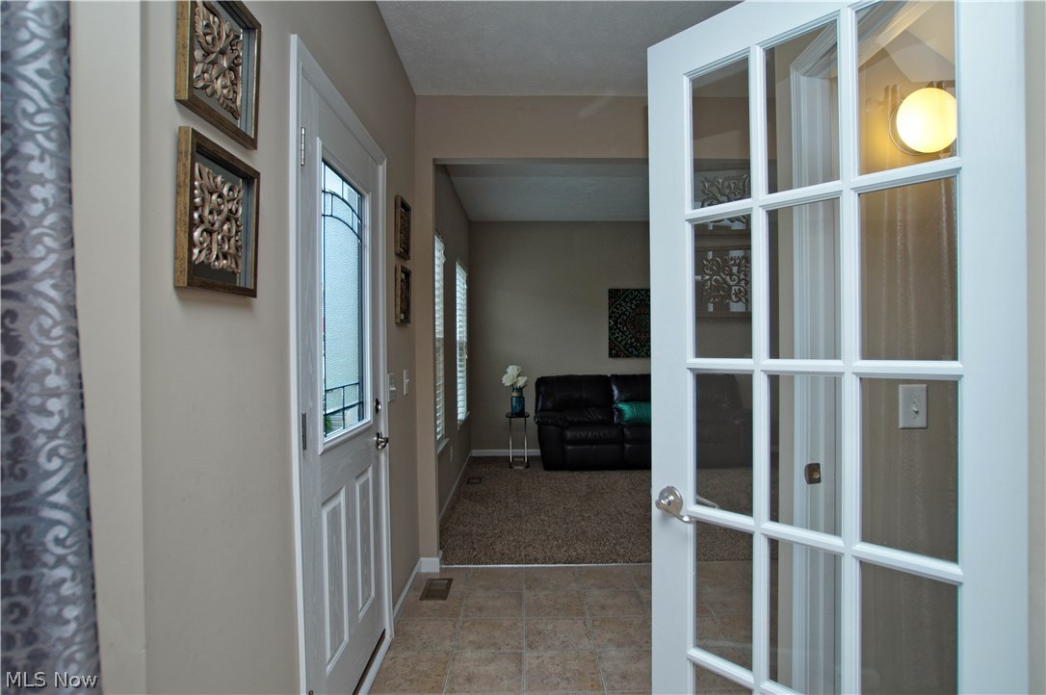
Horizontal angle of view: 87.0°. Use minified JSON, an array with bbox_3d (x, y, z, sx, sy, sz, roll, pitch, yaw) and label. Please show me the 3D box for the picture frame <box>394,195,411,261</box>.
[{"bbox_3d":[-0.601,-0.592,2.785,0.027,0.278,0.259,1,0,0],"label":"picture frame"}]

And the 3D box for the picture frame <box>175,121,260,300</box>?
[{"bbox_3d":[-0.590,-0.245,1.083,0.027,0.278,0.259,2,0,0],"label":"picture frame"}]

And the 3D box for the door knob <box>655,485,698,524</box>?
[{"bbox_3d":[0.360,0.378,1.312,0.064,0.074,0.128,-1,0,-42],"label":"door knob"}]

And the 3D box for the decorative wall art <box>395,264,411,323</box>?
[{"bbox_3d":[-0.599,-0.256,2.778,0.027,0.278,0.259,1,0,0],"label":"decorative wall art"}]

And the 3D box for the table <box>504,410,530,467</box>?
[{"bbox_3d":[-0.051,1.006,6.035,0.262,0.573,0.360,0,0,0],"label":"table"}]

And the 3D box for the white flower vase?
[{"bbox_3d":[-0.054,0.580,6.001,0.145,0.280,0.145,0,0,0],"label":"white flower vase"}]

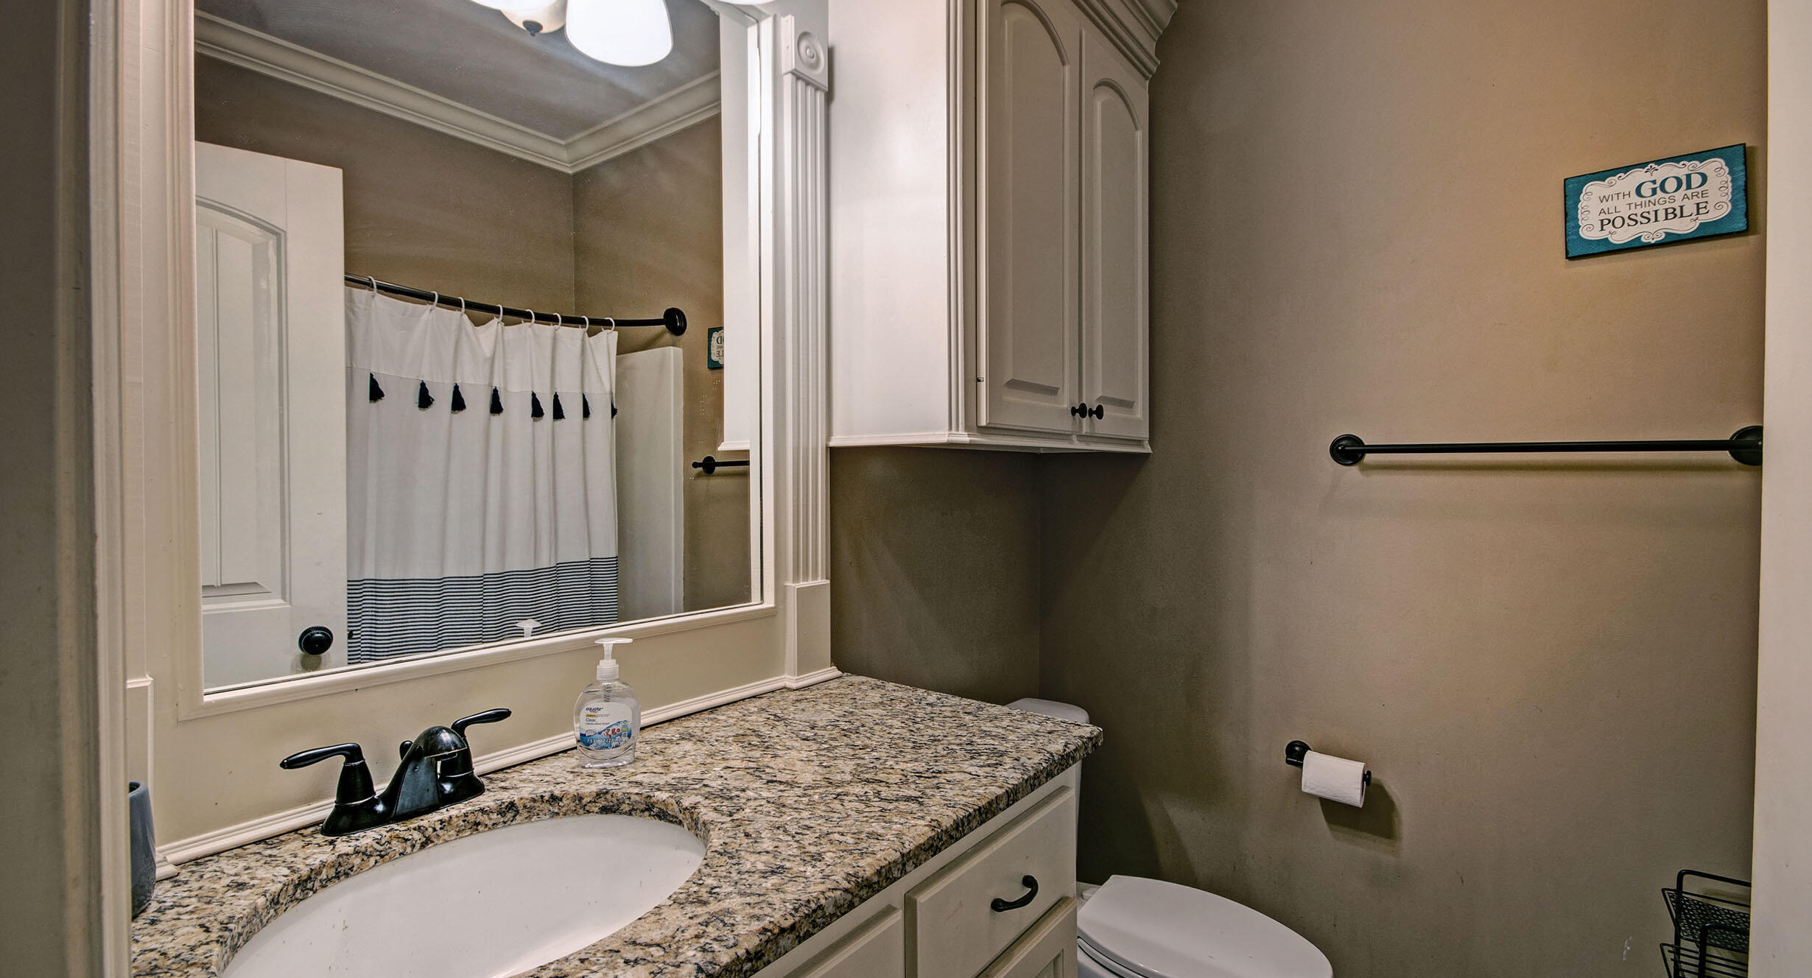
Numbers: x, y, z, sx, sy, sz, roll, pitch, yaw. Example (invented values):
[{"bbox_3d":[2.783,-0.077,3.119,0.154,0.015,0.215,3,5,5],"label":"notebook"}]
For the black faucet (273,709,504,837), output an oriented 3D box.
[{"bbox_3d":[-0.517,0.300,0.807,0.145,0.106,0.222,1,1,39],"label":"black faucet"}]

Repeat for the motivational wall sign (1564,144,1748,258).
[{"bbox_3d":[1.323,-0.508,1.335,0.231,0.150,0.015,-2,0,36],"label":"motivational wall sign"}]

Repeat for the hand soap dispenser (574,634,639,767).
[{"bbox_3d":[-0.383,0.271,0.966,0.085,0.160,0.052,0,1,-12],"label":"hand soap dispenser"}]

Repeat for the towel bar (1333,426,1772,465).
[{"bbox_3d":[1.175,-0.077,1.419,0.665,0.065,0.070,1,1,36],"label":"towel bar"}]

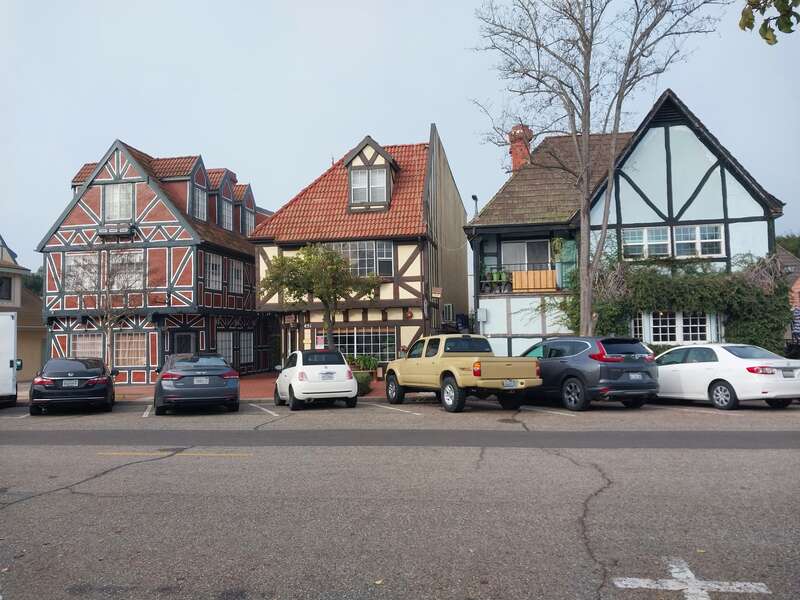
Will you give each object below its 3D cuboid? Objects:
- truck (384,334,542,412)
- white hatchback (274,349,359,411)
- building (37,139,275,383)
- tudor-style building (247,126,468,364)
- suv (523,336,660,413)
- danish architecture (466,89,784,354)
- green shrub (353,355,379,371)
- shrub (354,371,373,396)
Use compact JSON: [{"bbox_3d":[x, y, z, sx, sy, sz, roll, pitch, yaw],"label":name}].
[{"bbox_3d":[1.336,1.830,15.483,1.780,1.790,5.150,2,-6,-27],"label":"truck"},{"bbox_3d":[-2.349,2.117,16.316,1.630,1.510,3.550,1,-6,-21],"label":"white hatchback"},{"bbox_3d":[-10.084,-1.208,27.437,6.939,9.479,9.000,-1,-3,9],"label":"building"},{"bbox_3d":[-1.233,-1.809,28.729,7.221,10.441,12.000,-2,-3,10],"label":"tudor-style building"},{"bbox_3d":[4.286,1.812,15.257,1.855,1.685,4.590,1,-6,-23],"label":"suv"},{"bbox_3d":[8.435,-1.983,25.562,10.596,10.128,9.500,-2,-3,10],"label":"danish architecture"},{"bbox_3d":[-1.263,2.289,22.005,0.980,0.620,0.750,-1,-3,9],"label":"green shrub"},{"bbox_3d":[-1.197,2.499,17.986,0.780,0.740,0.750,-1,-3,9],"label":"shrub"}]

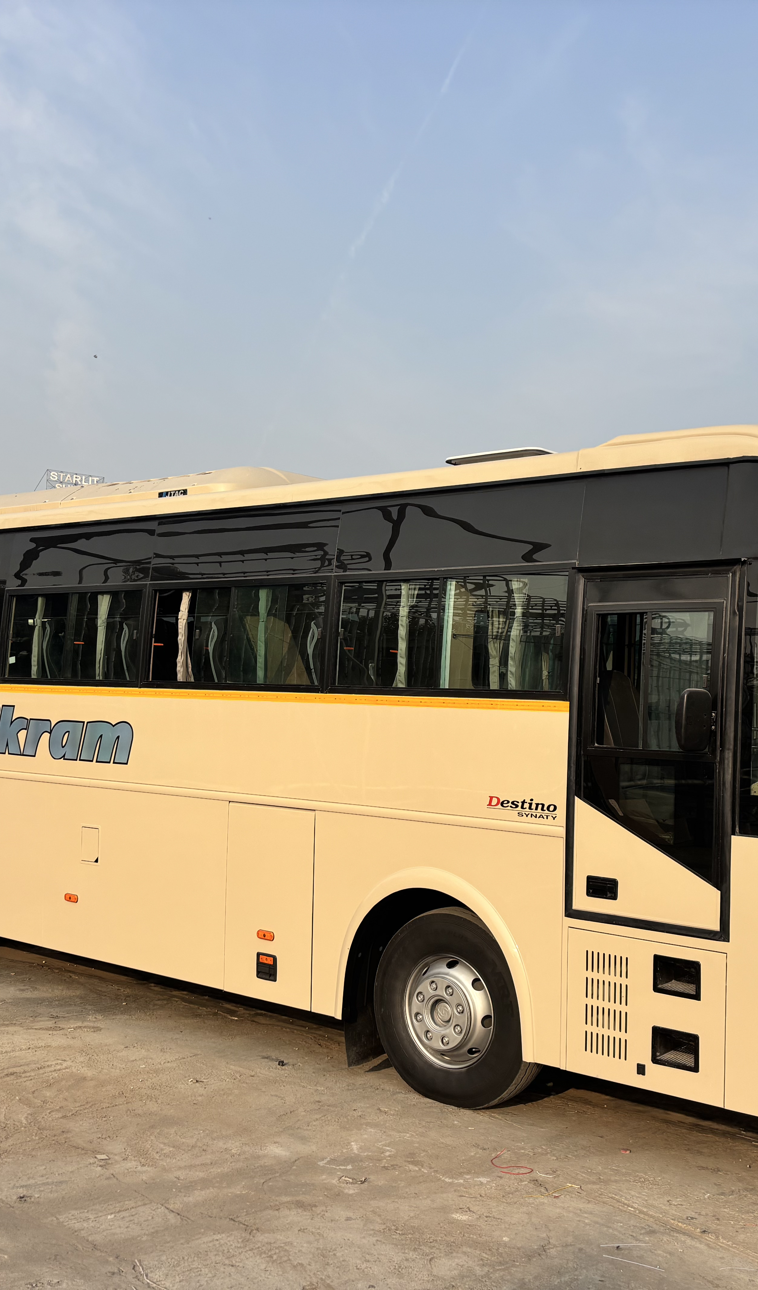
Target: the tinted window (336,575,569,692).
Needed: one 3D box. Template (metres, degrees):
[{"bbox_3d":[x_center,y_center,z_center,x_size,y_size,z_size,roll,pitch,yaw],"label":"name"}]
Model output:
[{"bbox_3d":[0.341,-0.059,6.794,1.526,0.596,0.050,0,-6,39],"label":"tinted window"}]

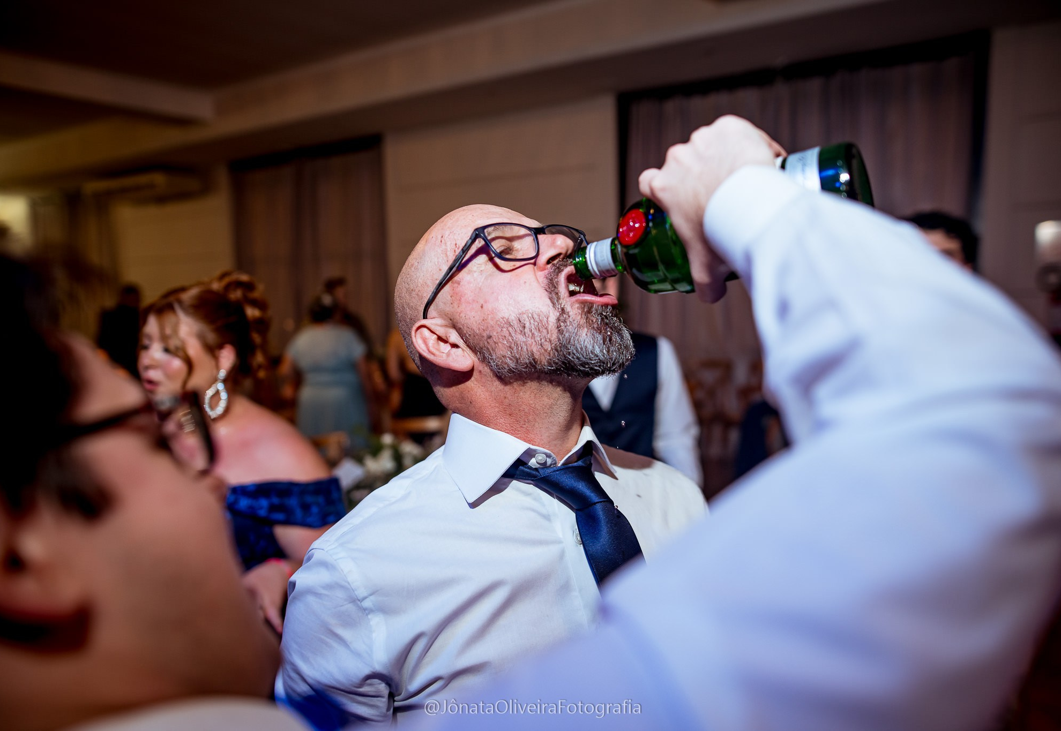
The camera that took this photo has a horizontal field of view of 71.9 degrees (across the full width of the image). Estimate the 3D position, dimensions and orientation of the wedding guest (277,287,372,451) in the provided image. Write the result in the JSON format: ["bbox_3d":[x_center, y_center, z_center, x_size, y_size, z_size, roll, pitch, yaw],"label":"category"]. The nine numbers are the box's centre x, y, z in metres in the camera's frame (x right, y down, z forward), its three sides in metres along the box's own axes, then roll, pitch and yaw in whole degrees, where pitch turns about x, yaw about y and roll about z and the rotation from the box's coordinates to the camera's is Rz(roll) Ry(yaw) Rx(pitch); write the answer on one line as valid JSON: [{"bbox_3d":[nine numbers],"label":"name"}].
[{"bbox_3d":[-1.209,0.319,4.454,0.500,1.540,0.310,-3,8,-12],"label":"wedding guest"}]

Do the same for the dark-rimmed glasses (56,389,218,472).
[{"bbox_3d":[-0.254,0.054,0.362,0.142,0.045,0.142,-3,14,44],"label":"dark-rimmed glasses"}]

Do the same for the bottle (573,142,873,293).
[{"bbox_3d":[0.142,-0.107,0.596,0.240,0.086,0.086,-9,-24,36],"label":"bottle"}]

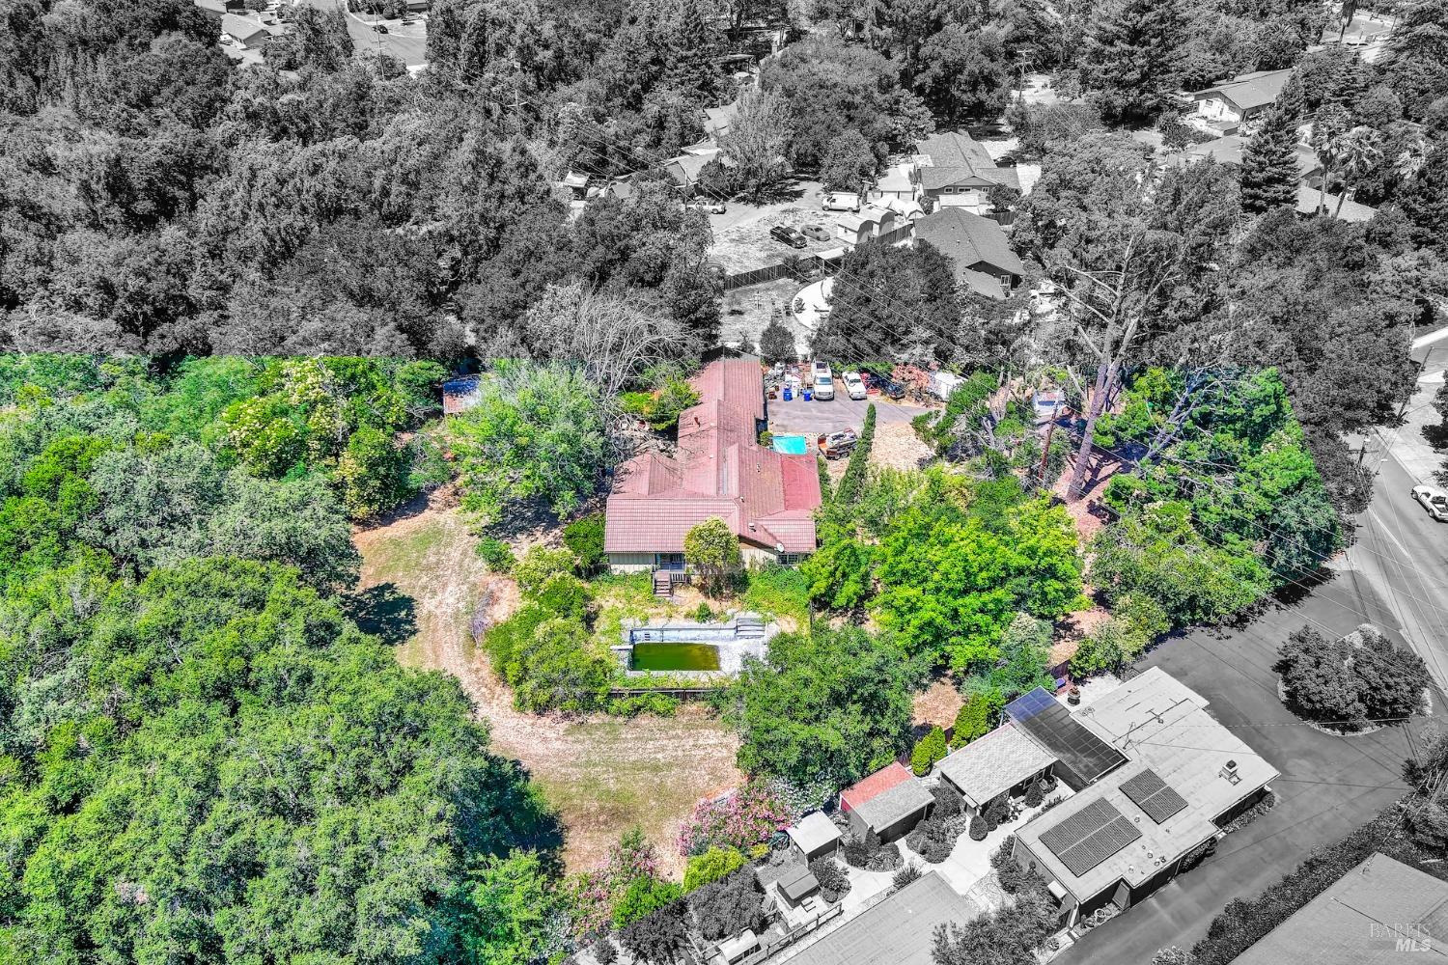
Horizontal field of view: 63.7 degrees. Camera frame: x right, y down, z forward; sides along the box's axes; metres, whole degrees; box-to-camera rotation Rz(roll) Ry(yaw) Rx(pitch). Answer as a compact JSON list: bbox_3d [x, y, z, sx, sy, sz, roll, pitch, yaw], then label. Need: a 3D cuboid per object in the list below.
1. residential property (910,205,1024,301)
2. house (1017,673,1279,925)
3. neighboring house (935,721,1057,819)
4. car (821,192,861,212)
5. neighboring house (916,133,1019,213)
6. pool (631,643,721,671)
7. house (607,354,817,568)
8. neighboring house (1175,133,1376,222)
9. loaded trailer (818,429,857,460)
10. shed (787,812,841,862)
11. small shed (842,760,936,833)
[{"bbox_3d":[32.479,-30.019,155.445,12.000,5.000,23.800,-1,35,-2],"label":"residential property"},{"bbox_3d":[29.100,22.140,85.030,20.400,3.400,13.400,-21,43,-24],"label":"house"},{"bbox_3d":[18.846,20.584,81.643,7.200,2.700,4.300,-20,40,-26],"label":"neighboring house"},{"bbox_3d":[17.810,-41.894,174.747,5.400,2.250,2.000,5,35,7],"label":"car"},{"bbox_3d":[35.000,-46.250,171.350,14.000,4.900,19.500,-1,38,-2],"label":"neighboring house"},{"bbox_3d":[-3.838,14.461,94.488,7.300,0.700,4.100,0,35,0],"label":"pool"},{"bbox_3d":[-0.592,-2.926,112.705,19.200,5.500,33.500,0,35,0],"label":"house"},{"bbox_3d":[84.724,-47.319,180.347,26.000,5.000,20.000,23,41,29],"label":"neighboring house"},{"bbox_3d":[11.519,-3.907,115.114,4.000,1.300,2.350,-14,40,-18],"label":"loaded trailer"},{"bbox_3d":[6.310,25.260,81.980,3.000,2.250,2.350,-23,43,-26],"label":"shed"},{"bbox_3d":[11.750,23.340,84.310,5.200,2.400,3.900,-22,43,-26],"label":"small shed"}]

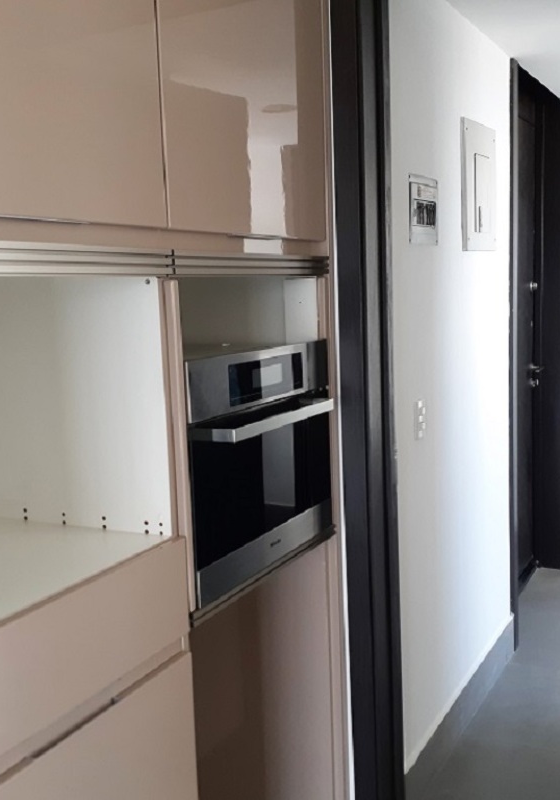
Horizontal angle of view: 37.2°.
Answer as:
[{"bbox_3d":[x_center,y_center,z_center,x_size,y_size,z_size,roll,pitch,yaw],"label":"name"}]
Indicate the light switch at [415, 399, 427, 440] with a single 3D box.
[{"bbox_3d":[0.422,0.056,2.446,0.010,0.116,0.107,2,9,30],"label":"light switch"}]

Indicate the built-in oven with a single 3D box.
[{"bbox_3d":[-0.209,0.116,1.866,0.525,0.460,0.583,2,9,28],"label":"built-in oven"}]

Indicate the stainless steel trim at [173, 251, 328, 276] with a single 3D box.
[{"bbox_3d":[-0.045,-0.281,1.735,0.025,0.046,0.632,2,9,28],"label":"stainless steel trim"}]

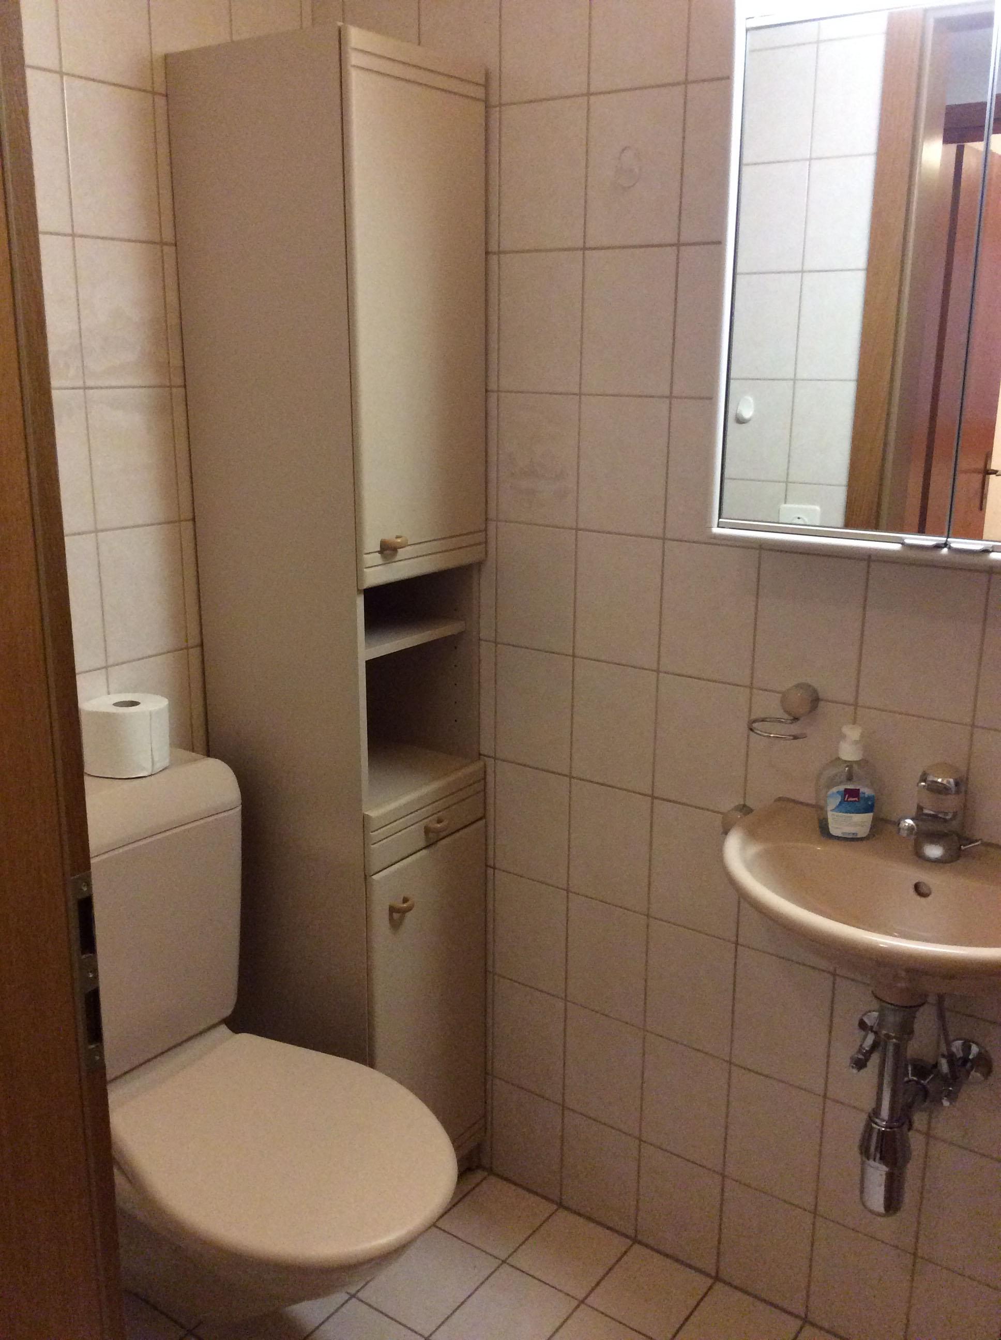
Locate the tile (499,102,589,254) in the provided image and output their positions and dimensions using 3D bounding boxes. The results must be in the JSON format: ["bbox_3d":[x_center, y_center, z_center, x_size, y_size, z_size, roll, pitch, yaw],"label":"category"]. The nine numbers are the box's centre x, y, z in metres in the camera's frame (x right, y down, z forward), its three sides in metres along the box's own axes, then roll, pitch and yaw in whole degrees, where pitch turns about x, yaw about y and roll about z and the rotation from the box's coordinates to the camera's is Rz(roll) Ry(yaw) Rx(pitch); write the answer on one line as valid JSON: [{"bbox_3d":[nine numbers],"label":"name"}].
[{"bbox_3d":[0.063,-0.712,1.786,0.148,0.197,0.009,11,18,35],"label":"tile"}]

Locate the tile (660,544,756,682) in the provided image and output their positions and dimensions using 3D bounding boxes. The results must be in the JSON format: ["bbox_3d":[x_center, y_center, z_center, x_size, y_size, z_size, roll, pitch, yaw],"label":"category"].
[{"bbox_3d":[0.305,-0.085,1.802,0.151,0.199,0.011,11,18,35],"label":"tile"}]

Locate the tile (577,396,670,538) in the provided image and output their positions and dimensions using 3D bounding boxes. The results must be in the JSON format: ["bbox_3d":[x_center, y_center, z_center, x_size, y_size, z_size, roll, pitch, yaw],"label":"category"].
[{"bbox_3d":[0.183,-0.302,1.816,0.150,0.199,0.010,11,18,34],"label":"tile"}]

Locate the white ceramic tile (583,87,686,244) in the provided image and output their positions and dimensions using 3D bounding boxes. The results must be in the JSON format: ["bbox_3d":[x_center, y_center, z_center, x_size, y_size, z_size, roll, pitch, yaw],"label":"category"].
[{"bbox_3d":[0.185,-0.687,1.703,0.149,0.198,0.010,11,18,34],"label":"white ceramic tile"}]

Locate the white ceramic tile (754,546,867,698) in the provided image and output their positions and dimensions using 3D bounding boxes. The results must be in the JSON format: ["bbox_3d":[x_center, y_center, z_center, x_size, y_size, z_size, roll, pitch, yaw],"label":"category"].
[{"bbox_3d":[0.425,-0.060,1.688,0.149,0.198,0.010,11,18,34],"label":"white ceramic tile"}]

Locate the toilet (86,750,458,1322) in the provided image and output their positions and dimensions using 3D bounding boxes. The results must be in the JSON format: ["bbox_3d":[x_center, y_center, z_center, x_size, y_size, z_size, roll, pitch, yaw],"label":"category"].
[{"bbox_3d":[-0.358,0.609,1.738,0.678,0.800,0.390,11,18,34],"label":"toilet"}]

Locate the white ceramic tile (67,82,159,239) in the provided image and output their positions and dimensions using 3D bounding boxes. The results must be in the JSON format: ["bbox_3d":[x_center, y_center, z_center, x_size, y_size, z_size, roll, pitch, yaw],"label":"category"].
[{"bbox_3d":[-0.532,-0.696,1.698,0.010,0.198,0.149,11,18,34],"label":"white ceramic tile"}]

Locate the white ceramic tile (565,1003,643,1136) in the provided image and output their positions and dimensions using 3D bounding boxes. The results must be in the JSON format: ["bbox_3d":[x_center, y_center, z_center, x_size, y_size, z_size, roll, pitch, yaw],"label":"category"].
[{"bbox_3d":[0.175,0.674,2.090,0.151,0.199,0.011,11,18,35],"label":"white ceramic tile"}]

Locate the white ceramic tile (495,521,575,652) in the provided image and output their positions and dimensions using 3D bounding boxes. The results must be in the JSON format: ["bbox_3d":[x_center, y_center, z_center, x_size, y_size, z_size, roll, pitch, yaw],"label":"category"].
[{"bbox_3d":[0.058,-0.129,1.943,0.148,0.197,0.009,11,18,35],"label":"white ceramic tile"}]

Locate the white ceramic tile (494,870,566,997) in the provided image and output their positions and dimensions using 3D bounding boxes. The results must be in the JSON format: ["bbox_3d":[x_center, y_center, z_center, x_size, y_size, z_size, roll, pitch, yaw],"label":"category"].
[{"bbox_3d":[0.053,0.455,2.128,0.151,0.199,0.011,11,18,35],"label":"white ceramic tile"}]

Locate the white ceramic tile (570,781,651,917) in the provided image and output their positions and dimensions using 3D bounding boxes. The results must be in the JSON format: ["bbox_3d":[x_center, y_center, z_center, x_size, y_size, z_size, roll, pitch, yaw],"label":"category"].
[{"bbox_3d":[0.178,0.281,1.971,0.150,0.199,0.010,11,18,34],"label":"white ceramic tile"}]

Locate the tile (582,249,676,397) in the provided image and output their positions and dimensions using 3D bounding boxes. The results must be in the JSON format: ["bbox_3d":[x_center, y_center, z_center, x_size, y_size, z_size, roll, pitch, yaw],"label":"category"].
[{"bbox_3d":[0.184,-0.496,1.764,0.150,0.199,0.010,11,18,34],"label":"tile"}]

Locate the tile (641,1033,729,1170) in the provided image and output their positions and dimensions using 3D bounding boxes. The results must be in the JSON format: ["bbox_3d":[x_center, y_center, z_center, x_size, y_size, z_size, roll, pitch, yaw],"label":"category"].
[{"bbox_3d":[0.296,0.690,1.977,0.148,0.197,0.009,11,18,35],"label":"tile"}]

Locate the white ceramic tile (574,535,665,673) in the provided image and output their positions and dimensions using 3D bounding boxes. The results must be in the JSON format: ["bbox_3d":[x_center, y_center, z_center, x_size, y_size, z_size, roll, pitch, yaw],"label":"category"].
[{"bbox_3d":[0.178,-0.105,1.858,0.148,0.197,0.009,11,18,35],"label":"white ceramic tile"}]

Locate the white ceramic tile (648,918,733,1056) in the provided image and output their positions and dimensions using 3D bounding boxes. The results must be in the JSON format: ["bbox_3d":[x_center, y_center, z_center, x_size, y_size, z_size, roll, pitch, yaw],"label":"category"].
[{"bbox_3d":[0.297,0.495,1.926,0.148,0.197,0.009,11,18,35],"label":"white ceramic tile"}]

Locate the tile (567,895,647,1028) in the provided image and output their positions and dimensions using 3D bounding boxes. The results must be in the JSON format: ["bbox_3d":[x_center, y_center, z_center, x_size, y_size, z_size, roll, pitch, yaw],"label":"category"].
[{"bbox_3d":[0.175,0.470,2.011,0.148,0.197,0.009,11,18,35],"label":"tile"}]

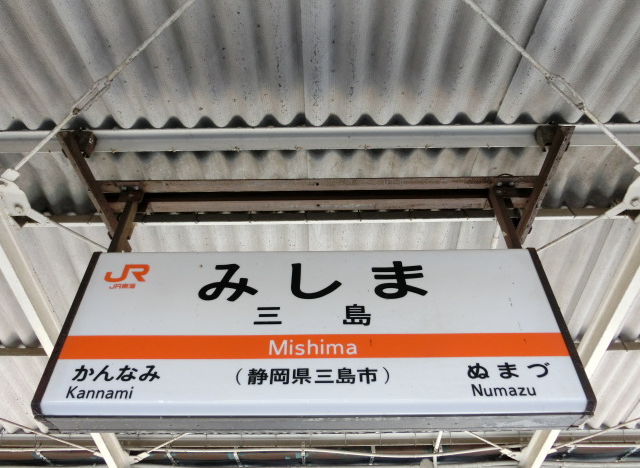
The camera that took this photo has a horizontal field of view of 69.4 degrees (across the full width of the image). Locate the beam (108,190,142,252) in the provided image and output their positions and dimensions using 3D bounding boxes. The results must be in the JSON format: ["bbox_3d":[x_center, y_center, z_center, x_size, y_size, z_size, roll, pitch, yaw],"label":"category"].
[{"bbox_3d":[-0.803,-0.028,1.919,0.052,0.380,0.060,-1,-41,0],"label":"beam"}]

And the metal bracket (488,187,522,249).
[{"bbox_3d":[0.769,-0.042,1.910,0.052,0.380,0.060,-1,-41,0],"label":"metal bracket"}]

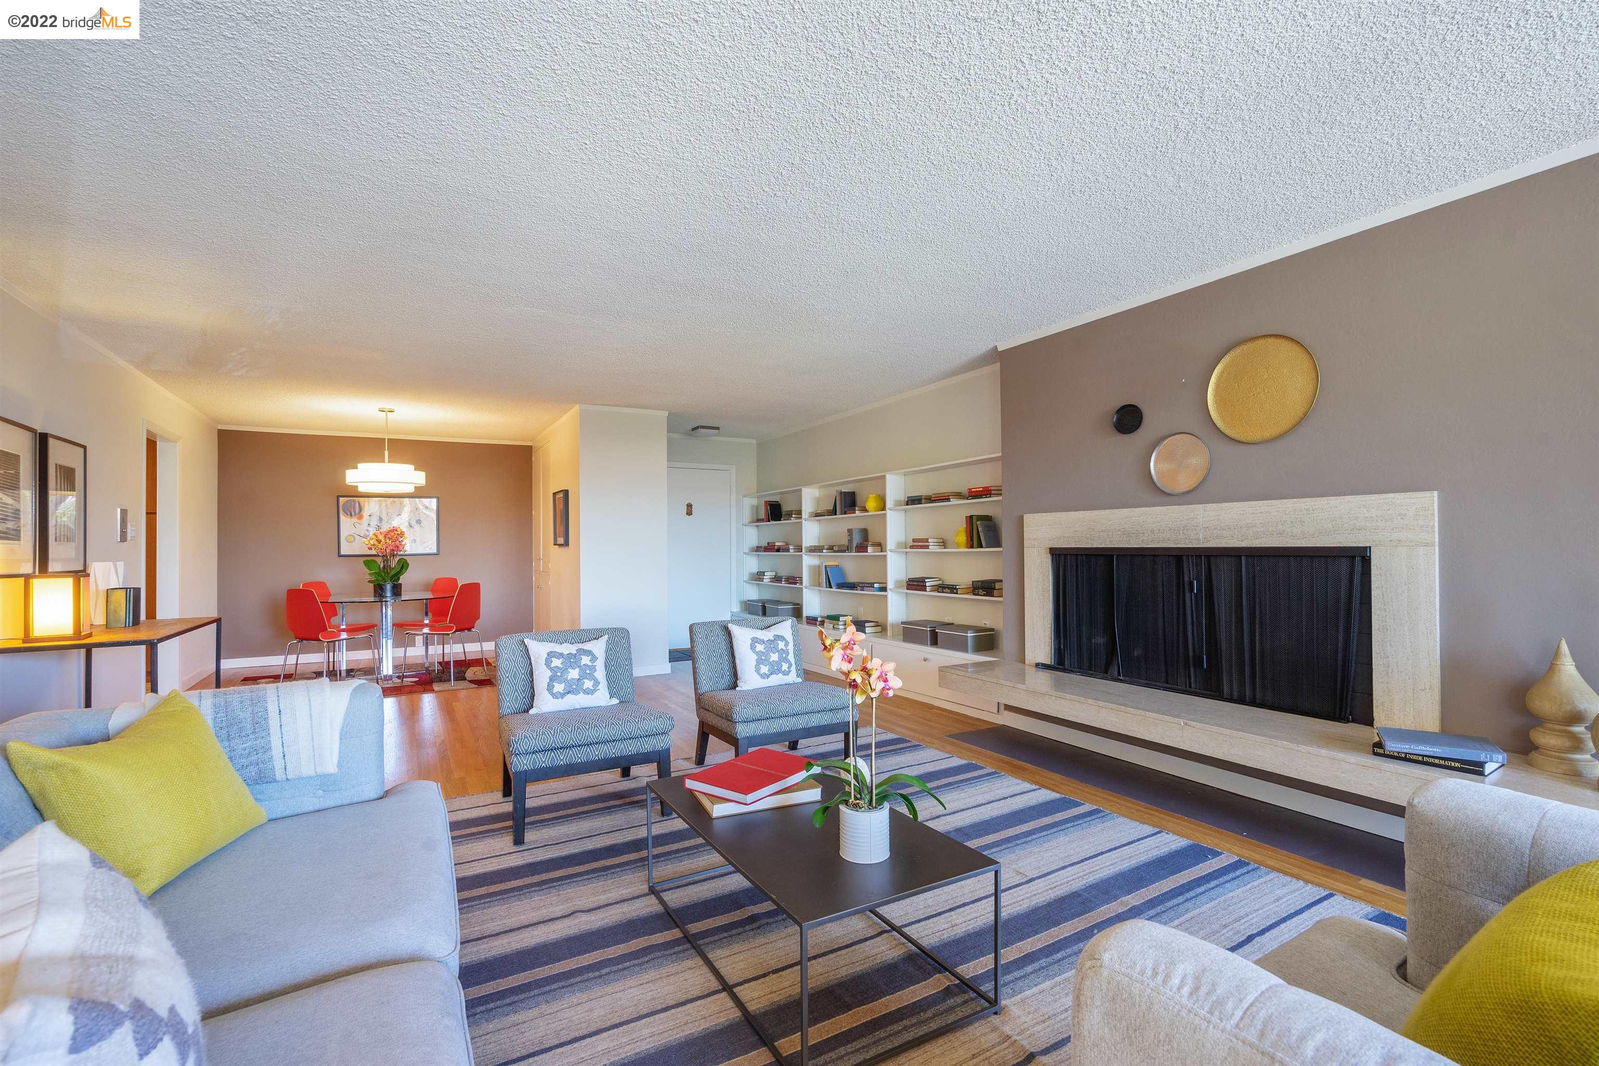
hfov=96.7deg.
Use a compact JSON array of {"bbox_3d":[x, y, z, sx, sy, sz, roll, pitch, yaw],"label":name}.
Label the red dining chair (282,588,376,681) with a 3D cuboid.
[{"bbox_3d":[-3.979,0.893,6.045,0.520,0.860,0.540,-1,-1,27],"label":"red dining chair"}]

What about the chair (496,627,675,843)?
[{"bbox_3d":[-0.994,0.855,3.219,0.645,0.745,0.720,0,-1,-29],"label":"chair"}]

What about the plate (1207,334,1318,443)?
[{"bbox_3d":[2.061,-0.636,3.162,0.035,0.470,0.470,0,-1,-30],"label":"plate"}]

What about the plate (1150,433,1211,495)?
[{"bbox_3d":[1.875,-0.336,3.497,0.030,0.305,0.305,0,-1,-30],"label":"plate"}]

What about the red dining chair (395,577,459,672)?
[{"bbox_3d":[-3.631,0.903,7.023,0.520,0.870,0.540,-1,-1,26],"label":"red dining chair"}]

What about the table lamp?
[{"bbox_3d":[-3.486,0.352,3.350,0.195,0.300,0.170,0,-1,-32],"label":"table lamp"}]

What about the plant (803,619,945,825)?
[{"bbox_3d":[0.196,0.478,1.800,0.340,0.520,0.270,-1,-1,6],"label":"plant"}]

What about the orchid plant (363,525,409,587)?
[{"bbox_3d":[-3.725,0.200,6.415,0.360,0.530,0.340,0,-1,-30],"label":"orchid plant"}]

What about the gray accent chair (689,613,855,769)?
[{"bbox_3d":[-0.153,0.854,3.712,0.650,0.745,0.720,0,-1,-28],"label":"gray accent chair"}]

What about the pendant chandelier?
[{"bbox_3d":[-3.732,-0.743,6.425,0.610,0.740,0.610,0,-1,-30],"label":"pendant chandelier"}]

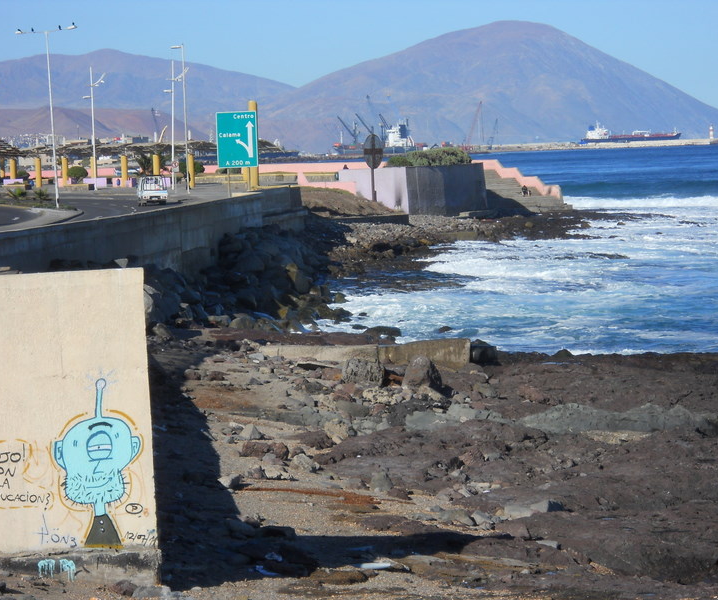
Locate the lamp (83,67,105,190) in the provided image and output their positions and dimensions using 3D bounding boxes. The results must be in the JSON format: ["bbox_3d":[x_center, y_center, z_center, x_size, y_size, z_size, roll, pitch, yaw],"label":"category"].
[{"bbox_3d":[-25.662,-16.757,302.802,2.400,12.080,0.450,-3,3,-20],"label":"lamp"}]

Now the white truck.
[{"bbox_3d":[-14.021,-7.384,209.850,1.700,2.070,4.800,-2,3,-8],"label":"white truck"}]

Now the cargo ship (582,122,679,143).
[{"bbox_3d":[461.181,-284.401,5248.955,174.000,43.000,30.000,-1,3,20],"label":"cargo ship"}]

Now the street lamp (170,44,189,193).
[{"bbox_3d":[-14.423,-14.550,249.639,1.200,12.050,0.350,-2,3,-8],"label":"street lamp"}]

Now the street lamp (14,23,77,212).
[{"bbox_3d":[-20.605,-12.175,206.706,4.150,12.100,0.400,-2,3,0],"label":"street lamp"}]

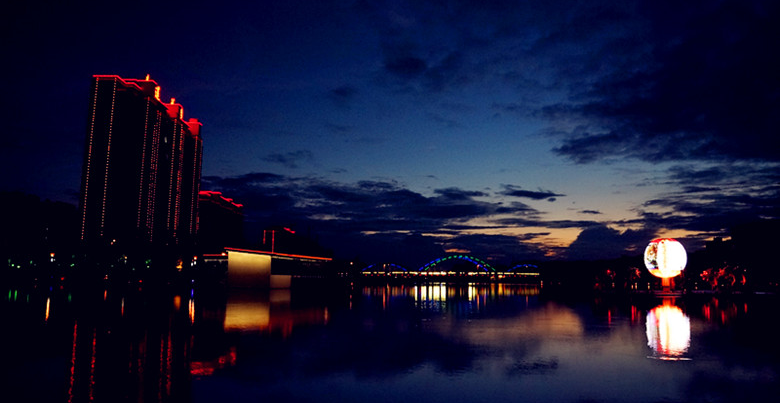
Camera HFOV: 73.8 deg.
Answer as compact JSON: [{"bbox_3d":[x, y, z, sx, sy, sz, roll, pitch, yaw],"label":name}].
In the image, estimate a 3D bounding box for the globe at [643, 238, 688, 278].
[{"bbox_3d":[56.131,11.585,106.000,7.950,7.950,7.950,-4,-10,28],"label":"globe"}]

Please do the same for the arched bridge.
[{"bbox_3d":[52.400,54.632,420.000,152.000,21.000,15.000,3,-9,-15],"label":"arched bridge"}]

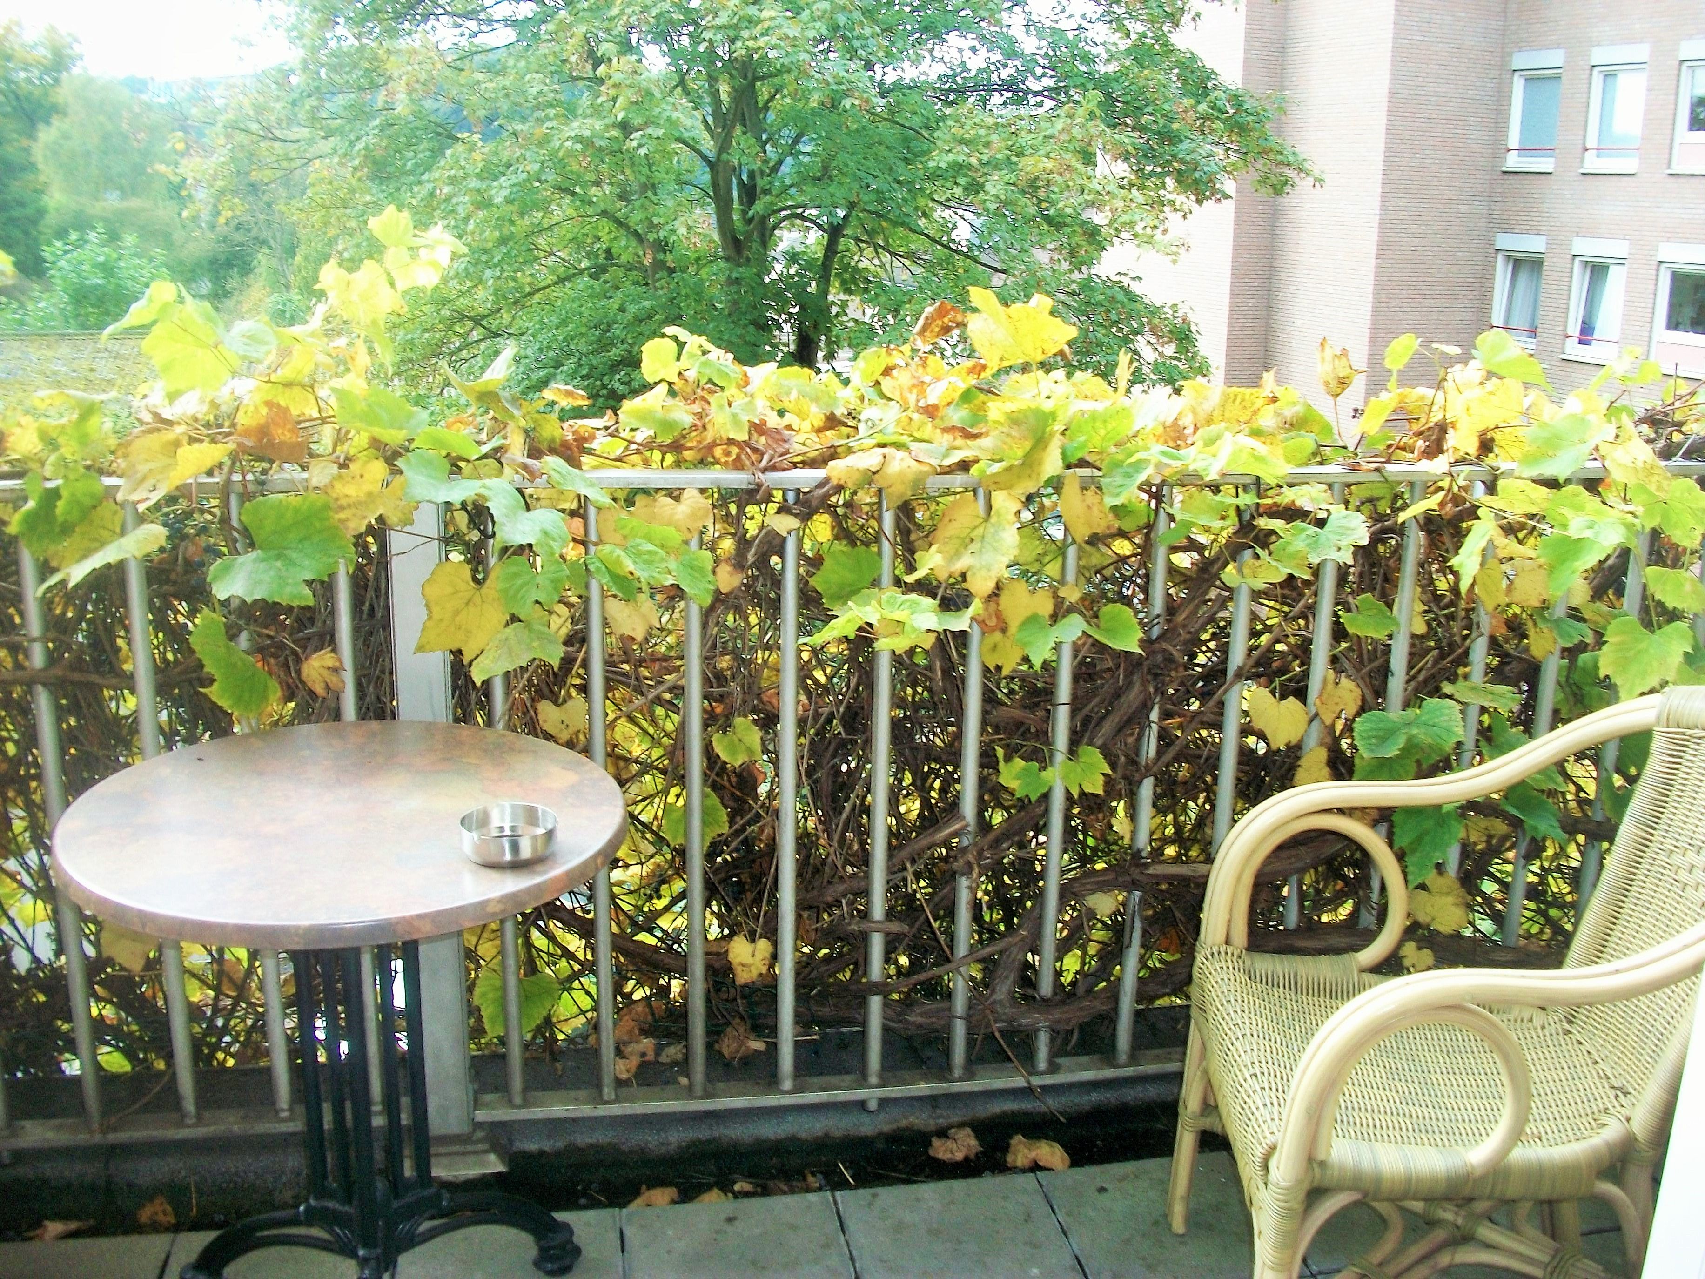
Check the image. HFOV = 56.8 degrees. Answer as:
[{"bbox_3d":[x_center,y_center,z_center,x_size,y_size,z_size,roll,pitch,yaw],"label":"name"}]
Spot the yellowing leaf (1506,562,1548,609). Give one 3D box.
[{"bbox_3d":[0.987,-0.079,2.306,0.058,0.073,0.030,6,16,16],"label":"yellowing leaf"}]

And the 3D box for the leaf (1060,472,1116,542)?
[{"bbox_3d":[0.320,-0.178,2.144,0.078,0.097,0.030,-1,10,-9],"label":"leaf"}]

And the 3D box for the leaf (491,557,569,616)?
[{"bbox_3d":[-0.430,-0.071,2.115,0.102,0.086,0.035,-1,1,-10],"label":"leaf"}]

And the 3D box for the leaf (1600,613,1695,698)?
[{"bbox_3d":[1.168,0.025,2.317,0.115,0.108,0.050,7,16,19],"label":"leaf"}]

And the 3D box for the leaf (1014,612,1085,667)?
[{"bbox_3d":[0.270,0.000,2.163,0.097,0.070,0.045,3,15,4],"label":"leaf"}]

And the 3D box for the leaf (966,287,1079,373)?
[{"bbox_3d":[0.237,-0.437,2.229,0.163,0.117,0.050,-1,5,-9],"label":"leaf"}]

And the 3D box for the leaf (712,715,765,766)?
[{"bbox_3d":[-0.163,0.145,2.244,0.073,0.070,0.025,-1,10,-9],"label":"leaf"}]

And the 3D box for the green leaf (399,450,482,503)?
[{"bbox_3d":[-0.505,-0.199,1.929,0.100,0.060,0.070,-2,16,-14],"label":"green leaf"}]

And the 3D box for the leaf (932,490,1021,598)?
[{"bbox_3d":[0.169,-0.127,2.125,0.126,0.141,0.035,-3,1,-10],"label":"leaf"}]

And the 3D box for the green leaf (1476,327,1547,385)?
[{"bbox_3d":[0.977,-0.412,2.328,0.124,0.091,0.045,-1,-15,-9],"label":"green leaf"}]

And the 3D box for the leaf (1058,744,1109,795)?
[{"bbox_3d":[0.335,0.193,2.286,0.074,0.076,0.020,-12,2,-10],"label":"leaf"}]

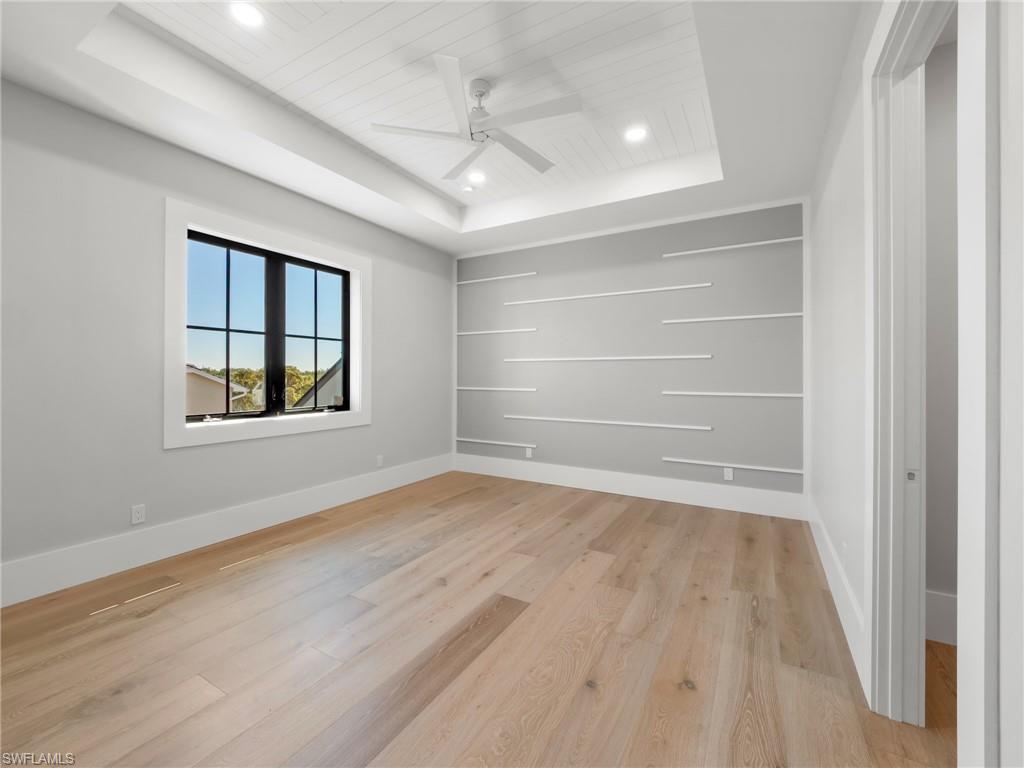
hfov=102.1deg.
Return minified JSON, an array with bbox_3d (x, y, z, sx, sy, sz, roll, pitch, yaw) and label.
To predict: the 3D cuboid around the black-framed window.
[{"bbox_3d":[-2.217,-0.461,3.895,0.100,1.530,1.615,0,1,31],"label":"black-framed window"}]

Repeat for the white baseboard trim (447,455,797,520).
[{"bbox_3d":[0.916,1.111,4.795,4.095,0.251,0.020,0,1,32],"label":"white baseboard trim"}]

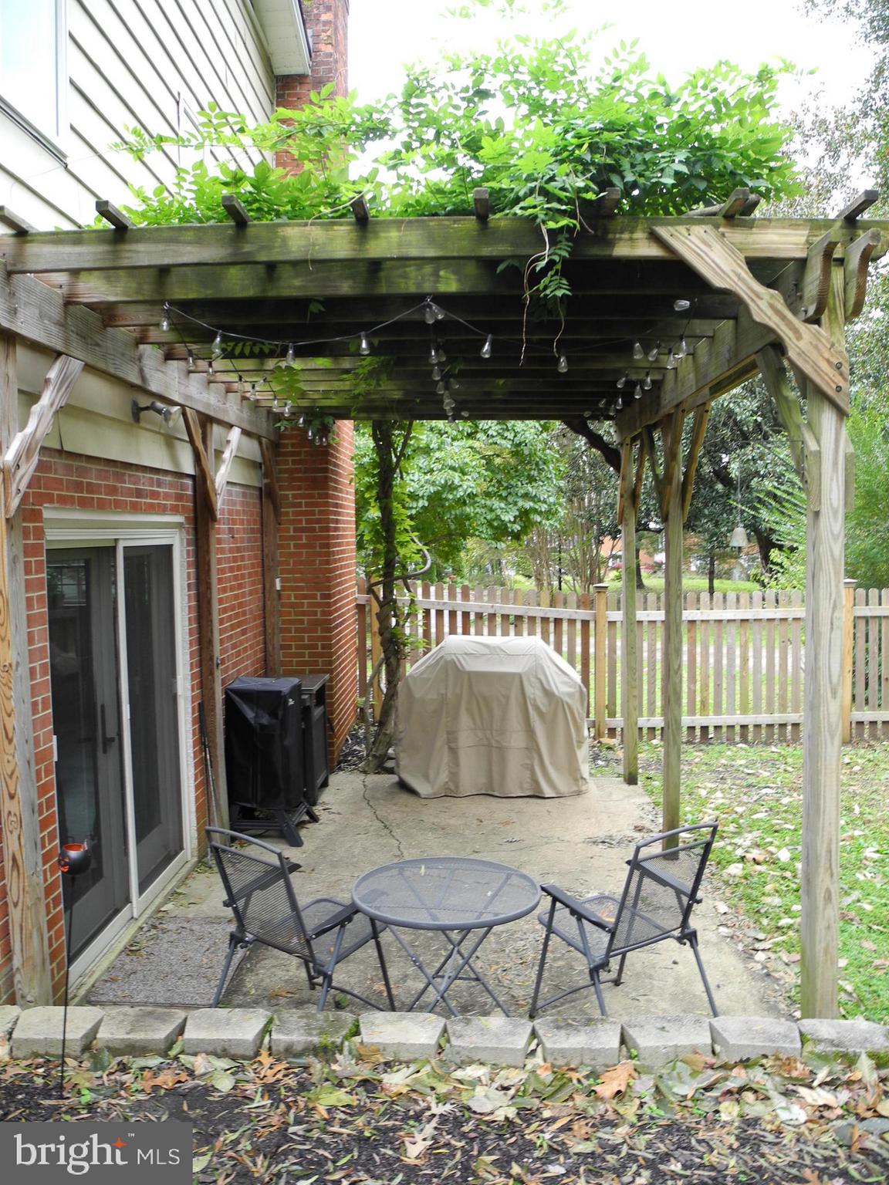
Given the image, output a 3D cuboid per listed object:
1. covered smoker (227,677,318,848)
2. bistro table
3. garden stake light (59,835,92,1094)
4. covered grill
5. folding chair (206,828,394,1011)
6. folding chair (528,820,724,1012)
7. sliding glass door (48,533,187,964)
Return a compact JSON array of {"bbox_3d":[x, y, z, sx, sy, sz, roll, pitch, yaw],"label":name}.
[{"bbox_3d":[-1.179,1.115,6.469,0.500,1.040,0.500,-1,4,1],"label":"covered smoker"},{"bbox_3d":[0.013,1.454,3.635,0.710,0.680,0.710,-1,4,1],"label":"bistro table"},{"bbox_3d":[-1.145,1.172,2.948,0.100,0.820,0.100,6,4,24],"label":"garden stake light"},{"bbox_3d":[0.373,0.955,7.573,1.480,1.180,0.660,-1,4,1],"label":"covered grill"},{"bbox_3d":[-0.576,1.346,3.857,0.560,0.885,0.610,2,5,39],"label":"folding chair"},{"bbox_3d":[0.725,1.327,3.857,0.560,0.885,0.610,-3,5,-34],"label":"folding chair"},{"bbox_3d":[-1.655,0.652,4.917,0.120,1.970,1.880,-1,4,1],"label":"sliding glass door"}]

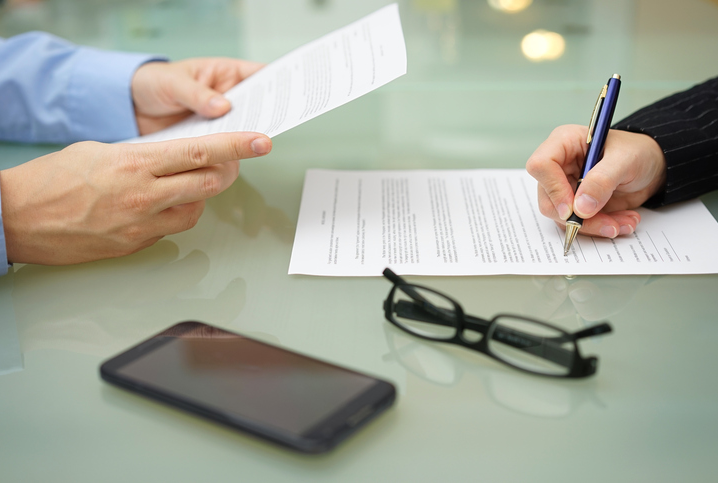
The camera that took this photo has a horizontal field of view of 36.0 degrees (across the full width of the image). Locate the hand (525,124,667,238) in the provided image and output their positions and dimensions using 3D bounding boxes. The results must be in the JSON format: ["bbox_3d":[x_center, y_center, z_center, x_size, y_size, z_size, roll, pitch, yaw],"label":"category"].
[{"bbox_3d":[0.173,-0.047,0.775,0.108,0.067,0.083,-13,25,-29],"label":"hand"}]

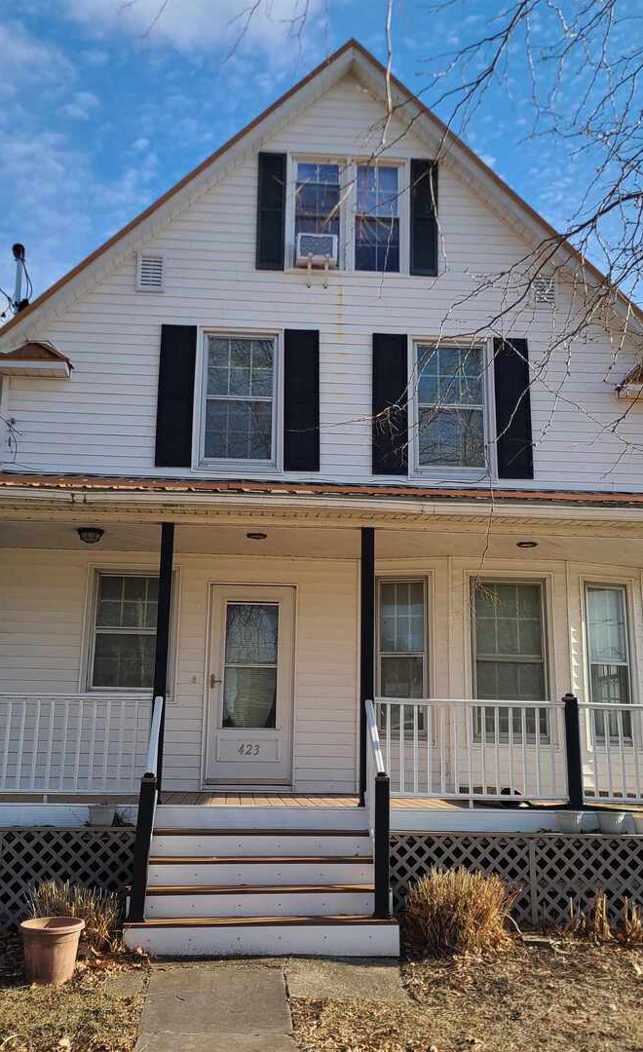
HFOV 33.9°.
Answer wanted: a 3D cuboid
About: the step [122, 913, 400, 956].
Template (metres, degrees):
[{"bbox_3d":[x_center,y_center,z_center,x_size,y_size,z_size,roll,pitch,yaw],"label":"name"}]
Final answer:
[{"bbox_3d":[-0.428,2.973,7.617,1.960,0.210,0.340,2,-13,-4],"label":"step"}]

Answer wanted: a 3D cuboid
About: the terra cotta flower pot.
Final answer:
[{"bbox_3d":[-1.722,2.709,6.713,0.410,0.345,0.410,2,-13,-4],"label":"terra cotta flower pot"}]

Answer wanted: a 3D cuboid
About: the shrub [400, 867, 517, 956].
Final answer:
[{"bbox_3d":[1.053,2.932,8.109,0.900,0.600,0.800,2,-13,-4],"label":"shrub"}]

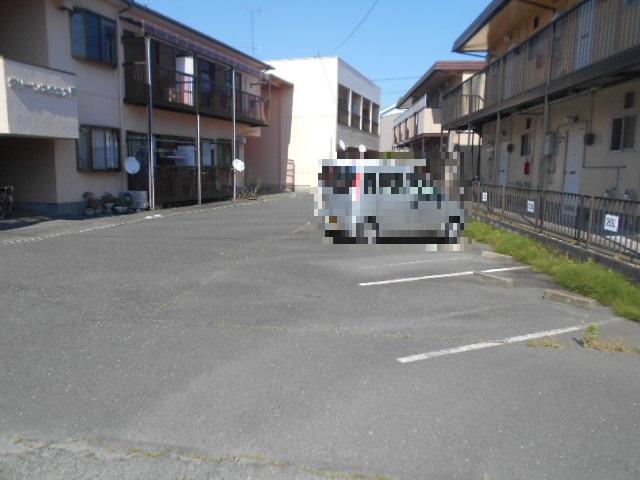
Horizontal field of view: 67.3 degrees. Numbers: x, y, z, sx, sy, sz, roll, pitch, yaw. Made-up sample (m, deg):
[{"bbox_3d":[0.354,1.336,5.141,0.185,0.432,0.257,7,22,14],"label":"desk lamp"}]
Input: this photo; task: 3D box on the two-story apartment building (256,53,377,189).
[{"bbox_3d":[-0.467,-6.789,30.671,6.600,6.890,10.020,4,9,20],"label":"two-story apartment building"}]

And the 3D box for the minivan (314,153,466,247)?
[{"bbox_3d":[1.723,-0.863,10.787,3.420,1.750,1.490,-5,10,-33],"label":"minivan"}]

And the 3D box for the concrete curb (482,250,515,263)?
[{"bbox_3d":[3.196,0.306,8.704,0.120,0.110,0.600,-4,10,-31],"label":"concrete curb"}]

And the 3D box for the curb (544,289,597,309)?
[{"bbox_3d":[3.049,0.733,5.856,0.125,0.105,0.600,-4,10,-31],"label":"curb"}]

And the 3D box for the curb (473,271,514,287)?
[{"bbox_3d":[2.482,0.568,6.885,0.120,0.110,0.600,-4,10,-31],"label":"curb"}]

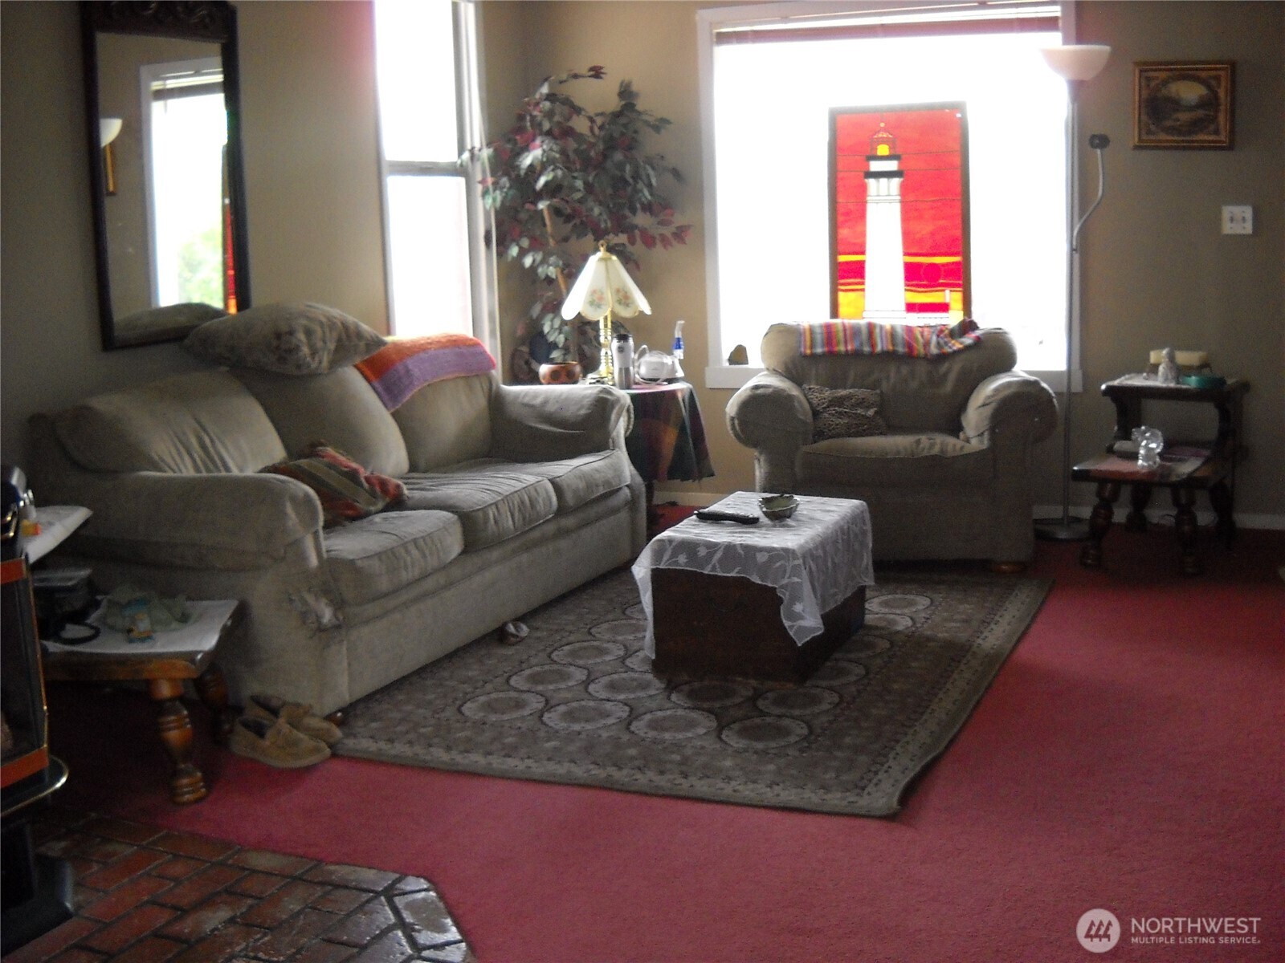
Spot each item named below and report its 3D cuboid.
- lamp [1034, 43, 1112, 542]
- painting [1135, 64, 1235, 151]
[{"bbox_3d":[1.636,-0.703,5.802,0.275,1.840,0.270,3,11,23],"label":"lamp"},{"bbox_3d":[2.006,-1.394,5.640,0.362,0.325,0.030,2,10,24],"label":"painting"}]

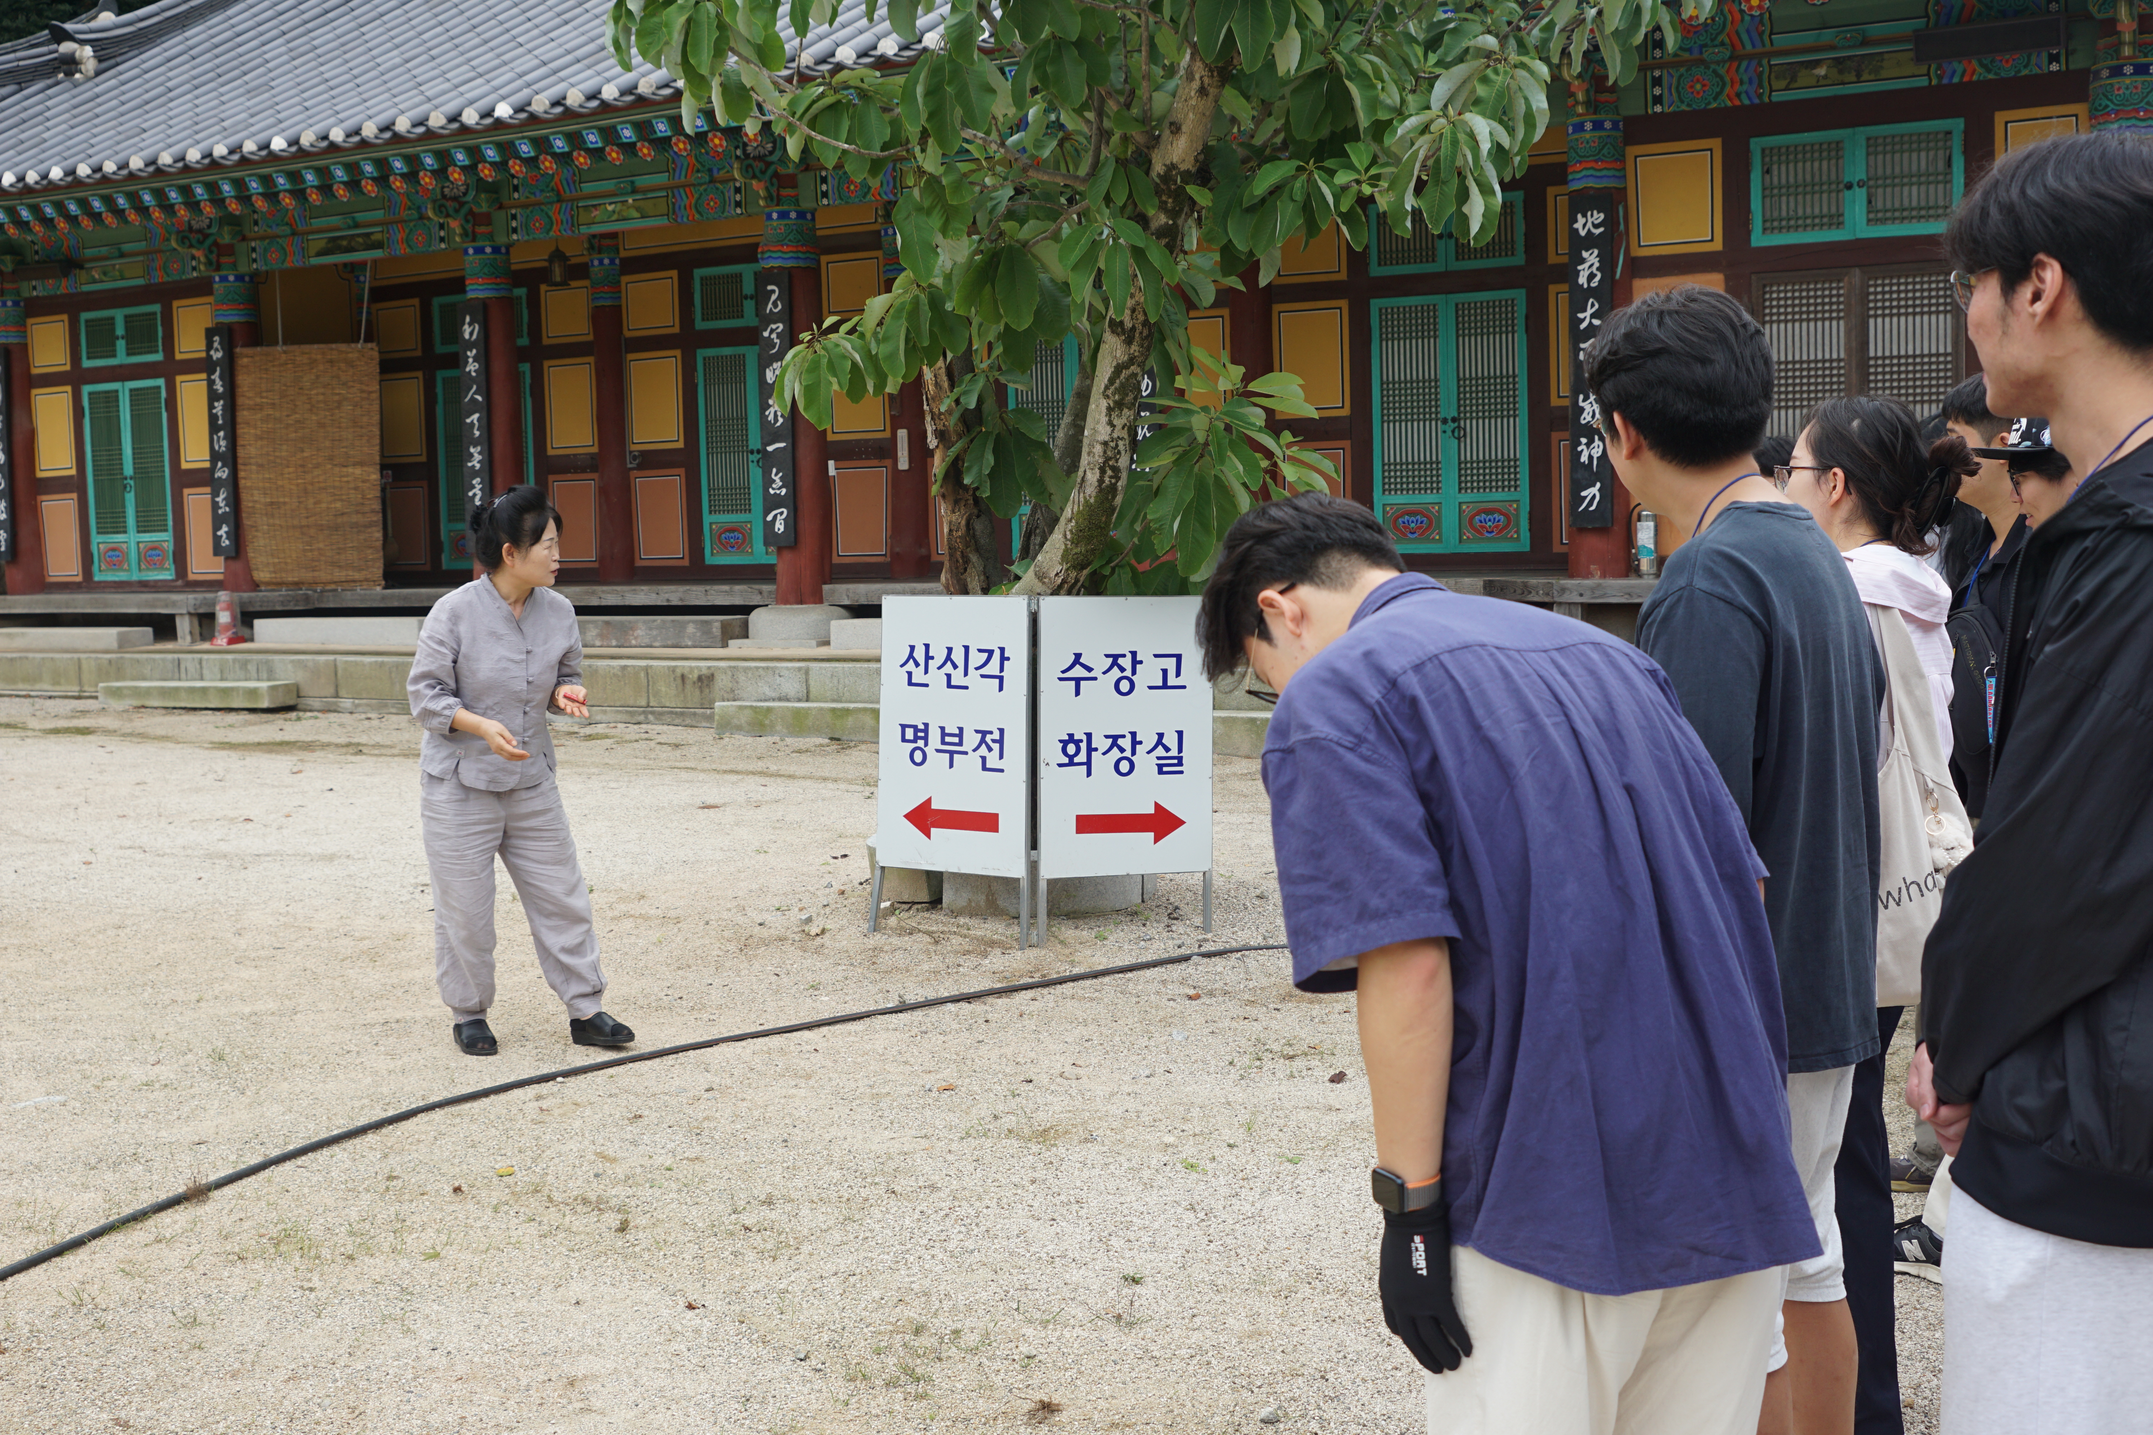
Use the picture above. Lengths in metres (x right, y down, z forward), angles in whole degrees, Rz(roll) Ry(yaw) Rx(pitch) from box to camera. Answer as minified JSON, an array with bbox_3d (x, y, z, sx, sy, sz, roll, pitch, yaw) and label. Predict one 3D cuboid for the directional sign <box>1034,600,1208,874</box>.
[{"bbox_3d":[0.167,0.062,7.250,0.620,0.940,0.040,-3,5,-21],"label":"directional sign"}]

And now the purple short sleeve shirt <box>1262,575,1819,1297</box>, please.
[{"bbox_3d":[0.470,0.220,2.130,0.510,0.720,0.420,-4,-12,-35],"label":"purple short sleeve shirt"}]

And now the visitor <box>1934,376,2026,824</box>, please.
[{"bbox_3d":[1.744,0.193,4.145,0.340,1.690,0.500,-2,4,-5],"label":"visitor"}]

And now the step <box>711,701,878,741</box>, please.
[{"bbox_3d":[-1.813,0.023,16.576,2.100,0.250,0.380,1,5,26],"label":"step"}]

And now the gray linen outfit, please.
[{"bbox_3d":[-1.610,0.235,6.070,0.520,1.250,0.400,-4,5,-36],"label":"gray linen outfit"}]

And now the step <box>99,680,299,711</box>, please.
[{"bbox_3d":[-7.989,-0.198,19.585,2.120,0.200,0.380,1,5,26],"label":"step"}]

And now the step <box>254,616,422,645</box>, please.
[{"bbox_3d":[-7.056,-0.838,20.926,2.120,0.250,0.400,1,5,26],"label":"step"}]

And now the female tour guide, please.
[{"bbox_3d":[-1.572,0.147,6.070,0.550,1.580,0.460,-4,5,-36],"label":"female tour guide"}]

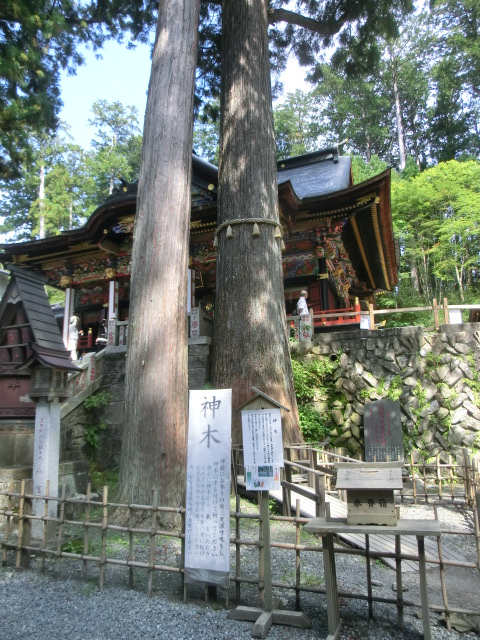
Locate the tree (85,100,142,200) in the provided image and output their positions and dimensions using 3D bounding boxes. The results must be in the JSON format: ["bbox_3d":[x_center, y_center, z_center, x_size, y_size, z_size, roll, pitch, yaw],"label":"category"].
[{"bbox_3d":[-11.117,-7.612,37.774,5.200,24.485,5.200,0,-9,0],"label":"tree"}]

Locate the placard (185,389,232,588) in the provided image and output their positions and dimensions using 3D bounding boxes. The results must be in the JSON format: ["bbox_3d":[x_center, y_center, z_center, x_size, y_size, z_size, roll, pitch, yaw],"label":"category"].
[{"bbox_3d":[-0.240,1.258,3.389,0.335,1.445,0.040,-3,-10,17],"label":"placard"}]

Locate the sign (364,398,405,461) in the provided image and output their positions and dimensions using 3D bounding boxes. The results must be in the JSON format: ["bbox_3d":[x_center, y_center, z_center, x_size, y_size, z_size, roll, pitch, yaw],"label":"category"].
[{"bbox_3d":[2.359,1.927,7.282,0.640,1.259,0.150,0,-10,2],"label":"sign"}]

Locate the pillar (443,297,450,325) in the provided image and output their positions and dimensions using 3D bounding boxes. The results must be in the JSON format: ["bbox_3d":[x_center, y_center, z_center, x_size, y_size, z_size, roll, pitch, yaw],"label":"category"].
[{"bbox_3d":[4.637,-0.159,9.963,0.100,0.753,0.100,-3,-10,20],"label":"pillar"}]

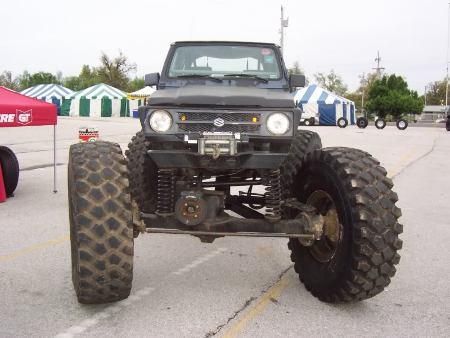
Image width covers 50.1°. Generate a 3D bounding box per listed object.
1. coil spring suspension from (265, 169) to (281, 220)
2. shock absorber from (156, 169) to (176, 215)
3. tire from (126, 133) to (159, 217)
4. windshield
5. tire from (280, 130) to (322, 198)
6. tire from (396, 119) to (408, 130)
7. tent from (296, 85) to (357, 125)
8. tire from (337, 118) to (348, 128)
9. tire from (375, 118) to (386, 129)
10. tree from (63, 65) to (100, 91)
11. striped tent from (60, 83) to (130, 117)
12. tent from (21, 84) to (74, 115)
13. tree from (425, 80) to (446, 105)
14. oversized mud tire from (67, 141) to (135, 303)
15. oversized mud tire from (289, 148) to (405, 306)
[{"bbox_3d":[0.373,0.160,3.673,0.120,0.460,0.120,1,7,0],"label":"coil spring suspension"},{"bbox_3d":[-0.456,0.130,3.760,0.140,0.440,0.140,1,7,0],"label":"shock absorber"},{"bbox_3d":[-0.840,0.105,6.030,0.380,1.220,1.220,3,7,15],"label":"tire"},{"bbox_3d":[-0.002,-1.075,4.880,1.160,0.450,0.060,2,-22,2],"label":"windshield"},{"bbox_3d":[1.028,0.151,6.365,0.430,1.280,1.300,3,8,13],"label":"tire"},{"bbox_3d":[14.500,-3.585,39.300,0.900,0.900,0.300,3,7,12],"label":"tire"},{"bbox_3d":[8.598,-6.032,44.735,6.100,3.700,6.100,6,9,30],"label":"tent"},{"bbox_3d":[9.166,-3.503,36.832,0.810,0.810,0.290,2,8,8],"label":"tire"},{"bbox_3d":[13.070,-3.735,40.300,0.900,0.900,0.300,3,7,12],"label":"tire"},{"bbox_3d":[-26.400,-14.700,88.000,6.800,8.800,6.800,1,7,0],"label":"tree"},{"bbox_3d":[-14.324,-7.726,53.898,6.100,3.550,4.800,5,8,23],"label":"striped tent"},{"bbox_3d":[-21.078,-8.293,57.126,7.000,3.500,4.800,5,8,25],"label":"tent"},{"bbox_3d":[50.300,-16.600,115.000,7.000,9.000,7.000,1,7,0],"label":"tree"},{"bbox_3d":[-0.986,0.429,3.931,0.430,1.280,1.300,0,8,-12],"label":"oversized mud tire"},{"bbox_3d":[0.951,0.459,4.047,0.430,1.280,1.300,-1,8,-14],"label":"oversized mud tire"}]

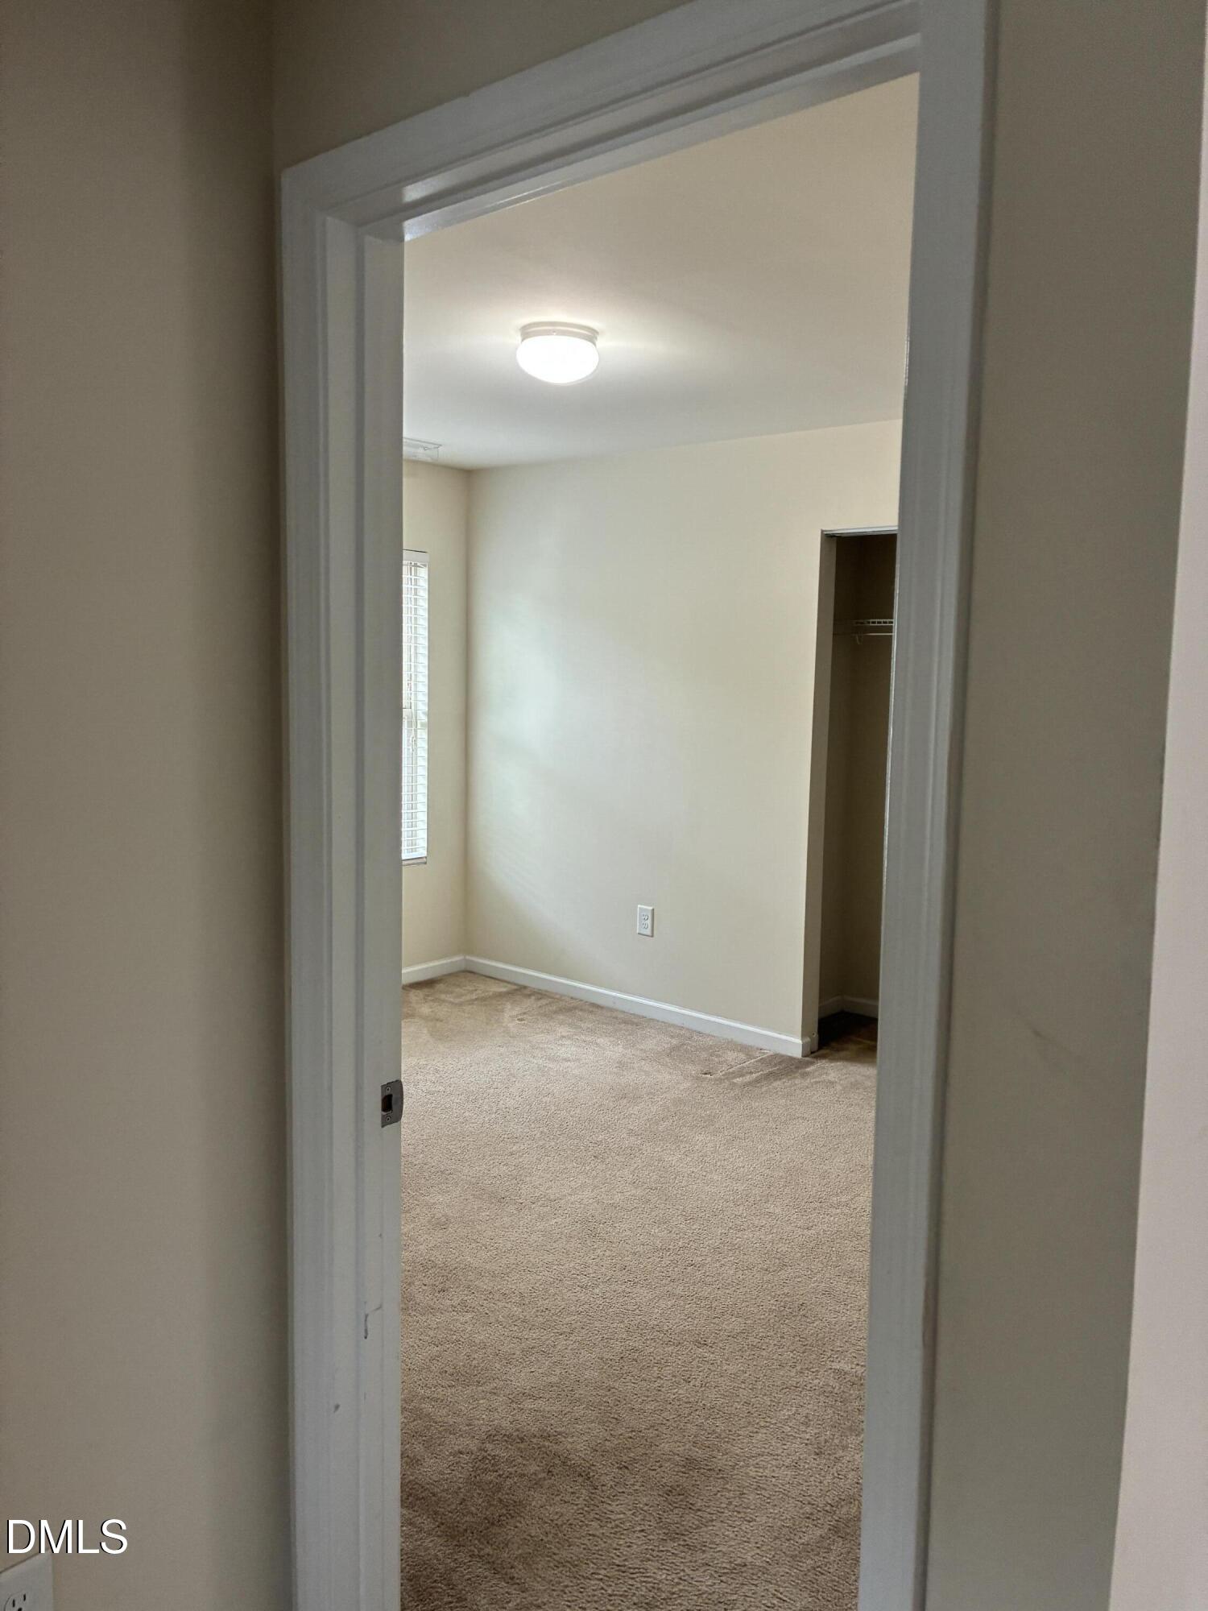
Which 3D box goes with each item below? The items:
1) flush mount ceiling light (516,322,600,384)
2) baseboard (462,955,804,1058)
[{"bbox_3d":[-0.127,-1.268,3.429,0.237,0.135,0.237,1,6,0],"label":"flush mount ceiling light"},{"bbox_3d":[0.050,0.869,5.412,1.985,0.074,0.016,7,8,42],"label":"baseboard"}]

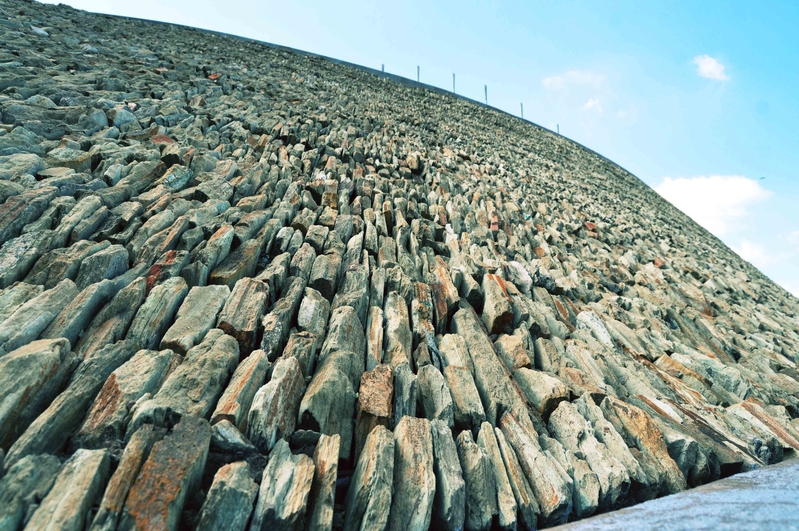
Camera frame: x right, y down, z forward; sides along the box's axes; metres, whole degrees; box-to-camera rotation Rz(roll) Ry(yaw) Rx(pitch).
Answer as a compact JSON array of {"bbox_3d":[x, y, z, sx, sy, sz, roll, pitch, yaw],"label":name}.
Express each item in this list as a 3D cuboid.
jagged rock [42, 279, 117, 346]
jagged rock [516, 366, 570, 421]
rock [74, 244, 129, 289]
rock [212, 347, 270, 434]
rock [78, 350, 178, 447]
[{"bbox_3d":[-1.503,0.213,2.834,0.150,0.135,0.440,13,15,-14],"label":"jagged rock"},{"bbox_3d":[0.832,0.745,3.517,0.220,0.176,0.340,18,15,-1],"label":"jagged rock"},{"bbox_3d":[-1.628,0.000,3.287,0.163,0.130,0.360,14,15,-12],"label":"rock"},{"bbox_3d":[-0.697,0.547,2.677,0.132,0.126,0.420,17,15,-5],"label":"rock"},{"bbox_3d":[-1.081,0.522,2.417,0.206,0.155,0.440,15,15,-8],"label":"rock"}]

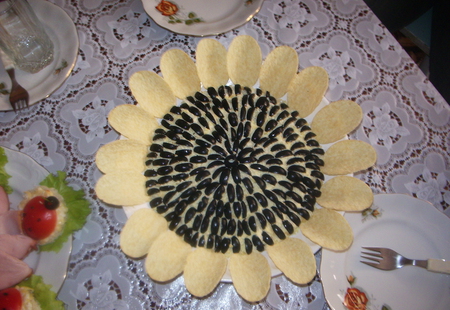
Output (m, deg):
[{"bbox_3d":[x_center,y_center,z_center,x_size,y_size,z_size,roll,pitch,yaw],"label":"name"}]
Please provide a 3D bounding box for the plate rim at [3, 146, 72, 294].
[{"bbox_3d":[-0.300,0.112,0.524,0.255,0.022,0.255,0,69,0],"label":"plate rim"}]

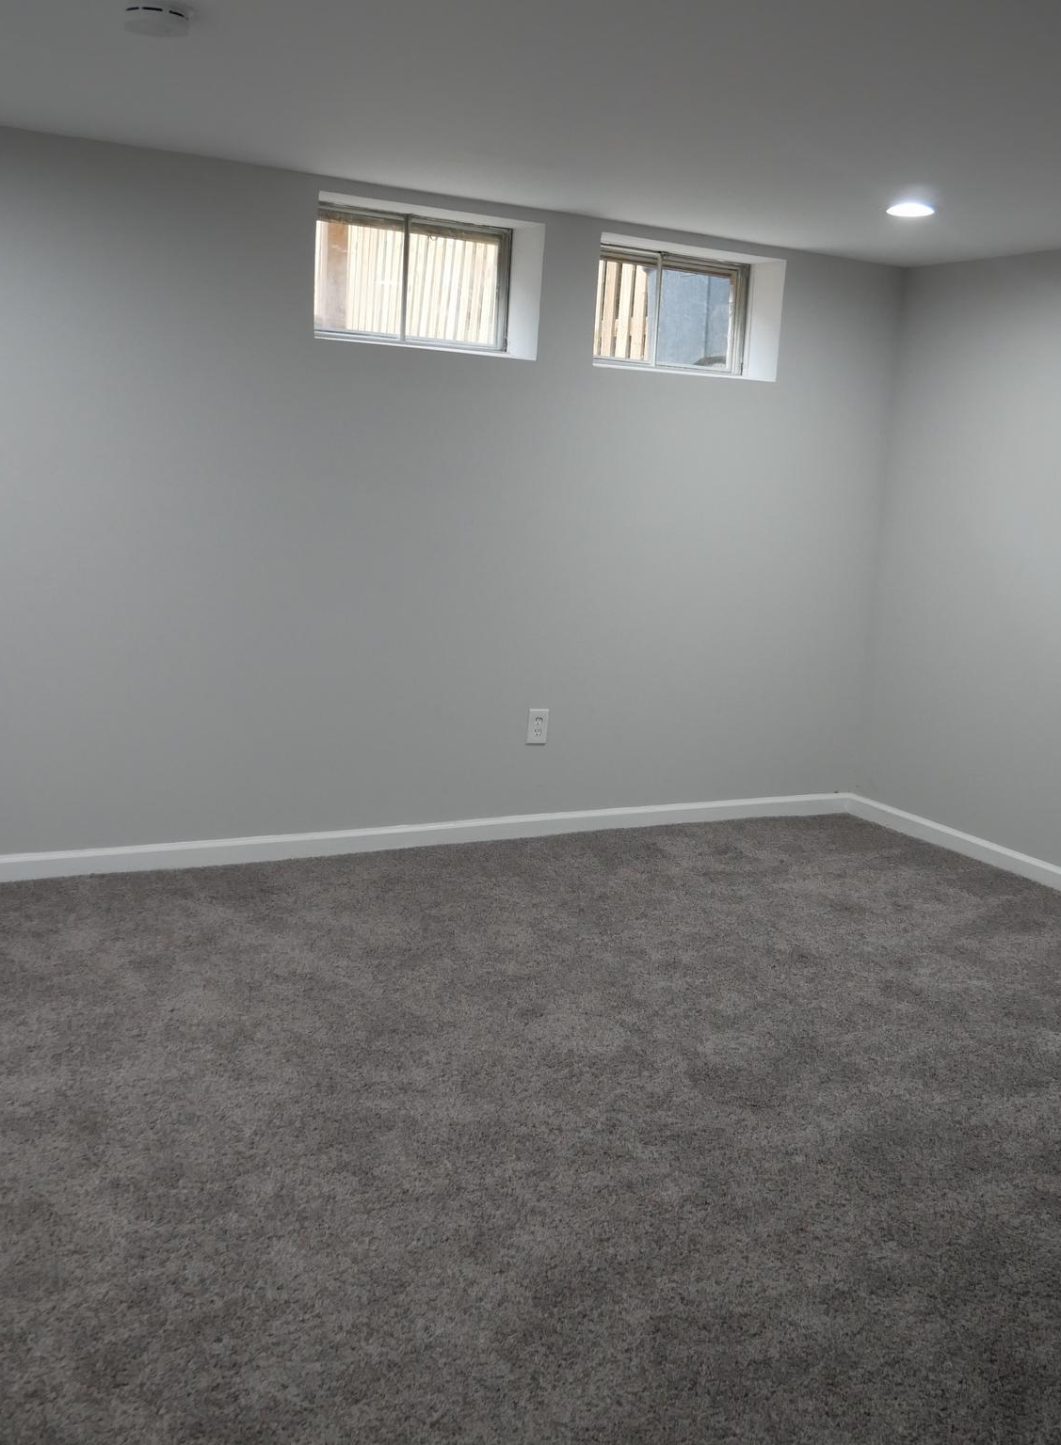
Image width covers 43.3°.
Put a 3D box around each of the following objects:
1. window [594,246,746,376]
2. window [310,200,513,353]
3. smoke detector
[{"bbox_3d":[0.478,-1.574,5.103,0.810,0.430,0.070,-2,12,-28],"label":"window"},{"bbox_3d":[-0.435,-1.542,4.631,0.810,0.430,0.070,-2,12,-28],"label":"window"},{"bbox_3d":[-0.744,-1.406,2.663,0.140,0.042,0.140,-2,12,-28],"label":"smoke detector"}]

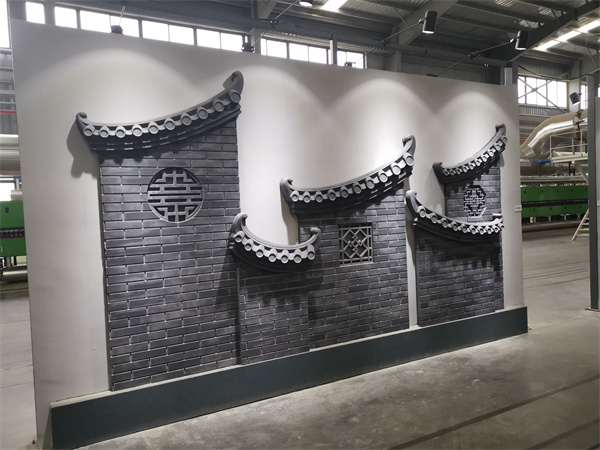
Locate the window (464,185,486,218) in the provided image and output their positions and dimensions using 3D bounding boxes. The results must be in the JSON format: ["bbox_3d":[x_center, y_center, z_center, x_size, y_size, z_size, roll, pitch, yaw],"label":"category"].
[{"bbox_3d":[1.909,-0.255,5.093,0.335,0.345,0.040,-3,2,-28],"label":"window"}]

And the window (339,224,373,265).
[{"bbox_3d":[0.527,0.176,4.365,0.370,0.370,0.040,-3,2,-28],"label":"window"}]

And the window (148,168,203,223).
[{"bbox_3d":[-0.924,-0.221,3.502,0.400,0.400,0.040,-3,2,-28],"label":"window"}]

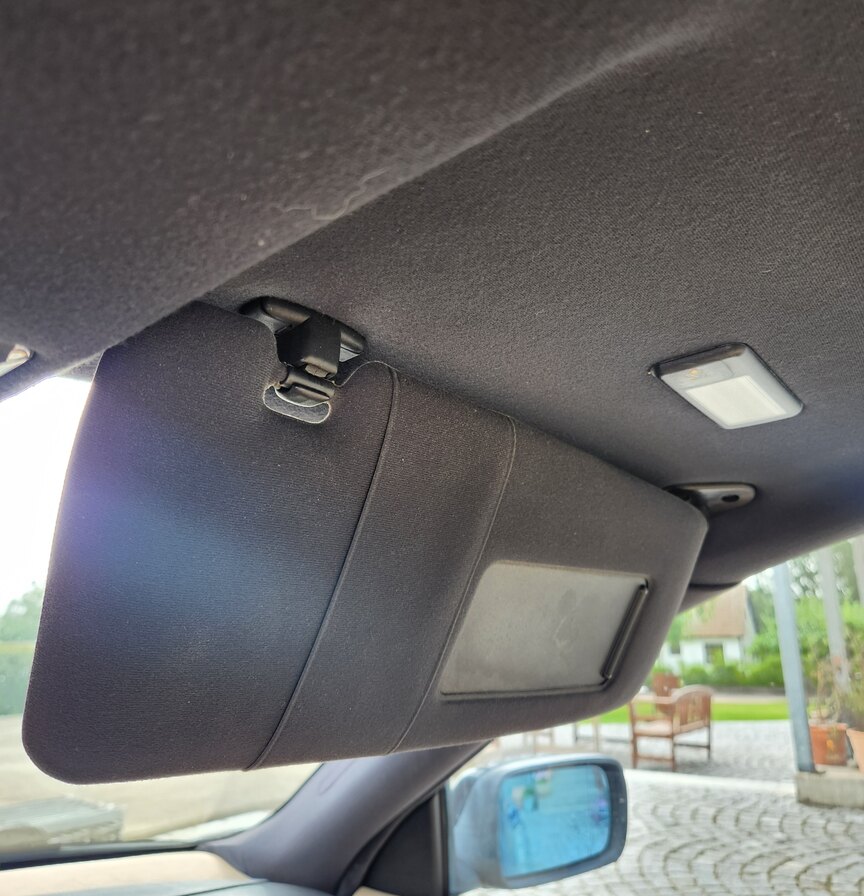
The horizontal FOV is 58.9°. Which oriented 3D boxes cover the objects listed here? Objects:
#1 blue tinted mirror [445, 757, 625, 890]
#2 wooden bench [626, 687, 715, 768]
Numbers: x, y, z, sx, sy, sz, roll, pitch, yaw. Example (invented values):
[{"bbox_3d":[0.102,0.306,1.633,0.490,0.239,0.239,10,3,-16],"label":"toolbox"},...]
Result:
[{"bbox_3d":[0.131,0.454,0.949,0.220,0.130,0.110,10,-19,-33],"label":"blue tinted mirror"},{"bbox_3d":[2.880,3.291,9.131,0.590,0.890,1.360,-11,-19,34],"label":"wooden bench"}]

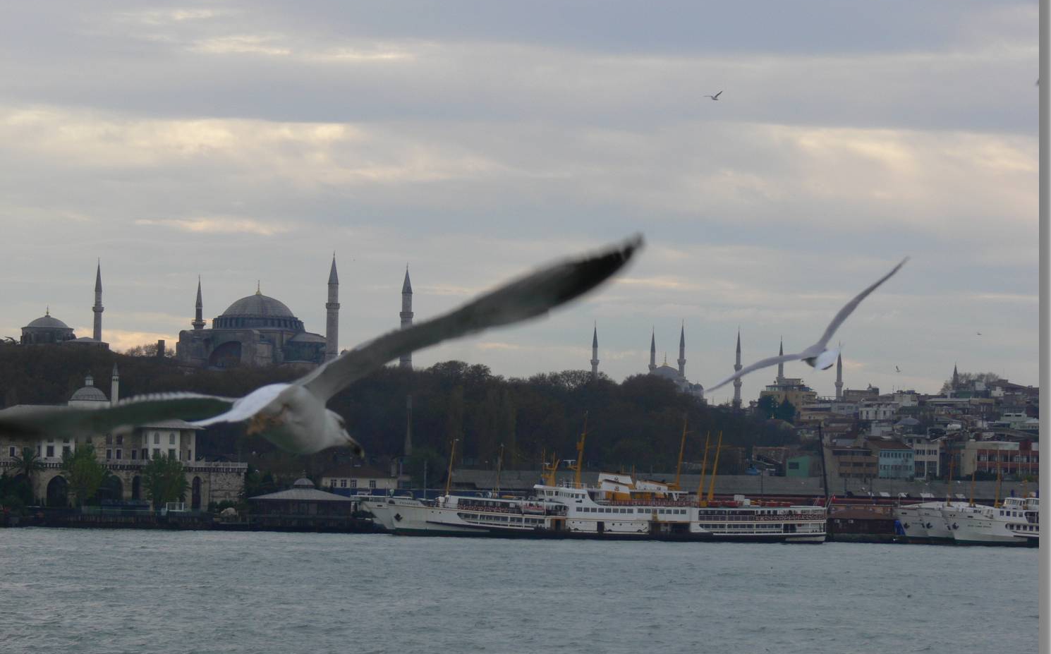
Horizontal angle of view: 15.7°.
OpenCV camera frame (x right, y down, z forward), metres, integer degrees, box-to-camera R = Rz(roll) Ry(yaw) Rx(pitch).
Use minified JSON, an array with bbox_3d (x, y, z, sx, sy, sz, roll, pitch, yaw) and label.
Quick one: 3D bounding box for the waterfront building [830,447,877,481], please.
[{"bbox_3d":[78.880,33.110,918.020,11.500,8.500,6.300,3,-3,-32],"label":"waterfront building"}]

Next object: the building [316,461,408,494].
[{"bbox_3d":[-32.870,31.030,773.680,16.500,7.000,10.000,2,-3,-18],"label":"building"}]

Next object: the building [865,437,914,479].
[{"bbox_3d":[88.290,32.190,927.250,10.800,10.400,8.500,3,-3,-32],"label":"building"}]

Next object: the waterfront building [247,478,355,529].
[{"bbox_3d":[-39.990,31.520,680.100,18.800,9.100,18.000,1,-3,-4],"label":"waterfront building"}]

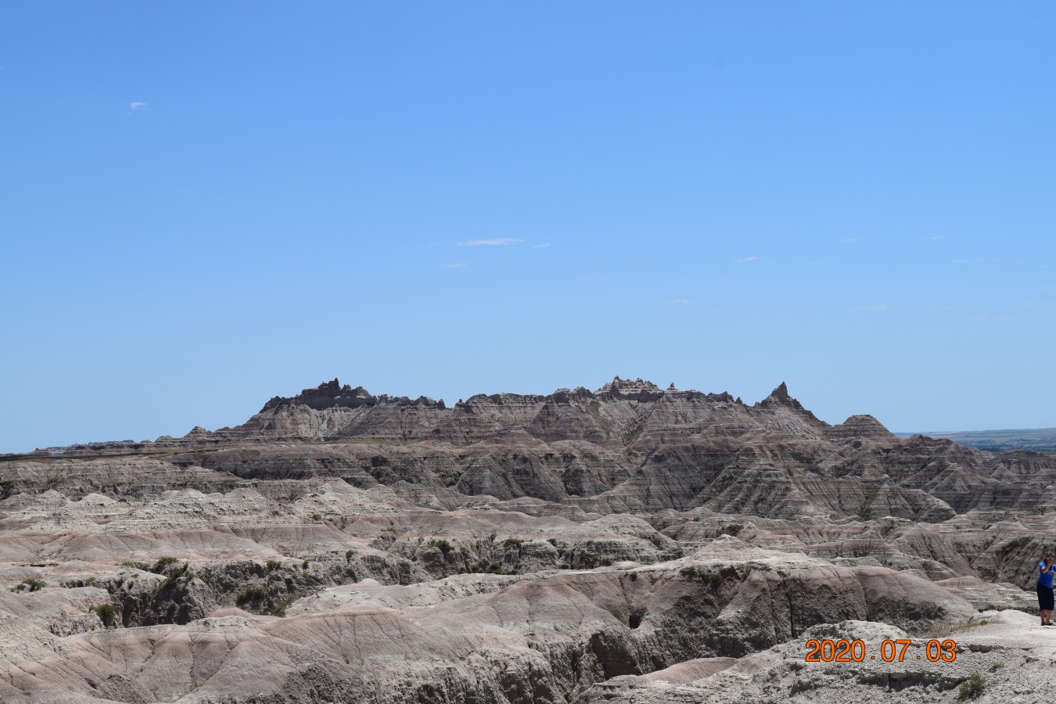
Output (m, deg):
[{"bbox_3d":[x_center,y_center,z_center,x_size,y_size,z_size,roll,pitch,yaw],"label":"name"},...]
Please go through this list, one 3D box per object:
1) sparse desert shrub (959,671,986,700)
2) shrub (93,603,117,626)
[{"bbox_3d":[8.204,6.165,32.500,0.488,0.443,0.439,-1,-3,0],"label":"sparse desert shrub"},{"bbox_3d":[-17.796,11.036,74.000,1.006,0.923,0.956,-1,-3,0],"label":"shrub"}]

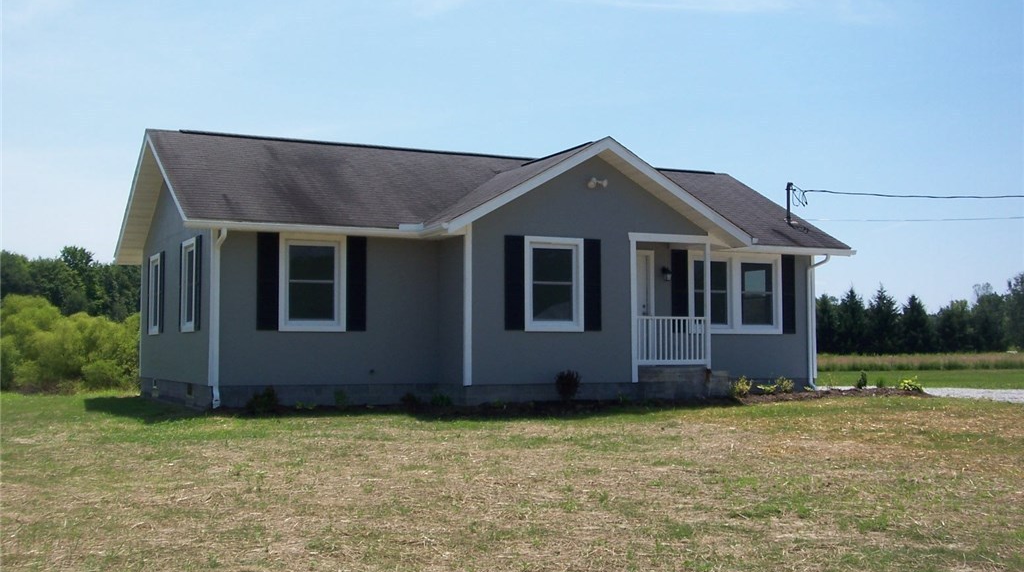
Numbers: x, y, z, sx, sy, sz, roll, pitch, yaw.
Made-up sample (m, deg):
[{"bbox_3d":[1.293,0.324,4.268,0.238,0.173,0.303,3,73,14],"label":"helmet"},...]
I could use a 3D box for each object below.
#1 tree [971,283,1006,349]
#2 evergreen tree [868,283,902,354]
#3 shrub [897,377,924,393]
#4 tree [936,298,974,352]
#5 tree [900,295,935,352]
[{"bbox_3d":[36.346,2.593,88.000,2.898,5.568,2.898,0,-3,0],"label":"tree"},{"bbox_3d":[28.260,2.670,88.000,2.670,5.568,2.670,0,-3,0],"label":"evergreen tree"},{"bbox_3d":[8.629,2.127,24.918,0.583,0.346,0.562,1,-4,-26],"label":"shrub"},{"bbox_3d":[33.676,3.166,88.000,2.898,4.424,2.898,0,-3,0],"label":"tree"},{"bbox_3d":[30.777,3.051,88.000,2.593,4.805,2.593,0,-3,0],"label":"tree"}]

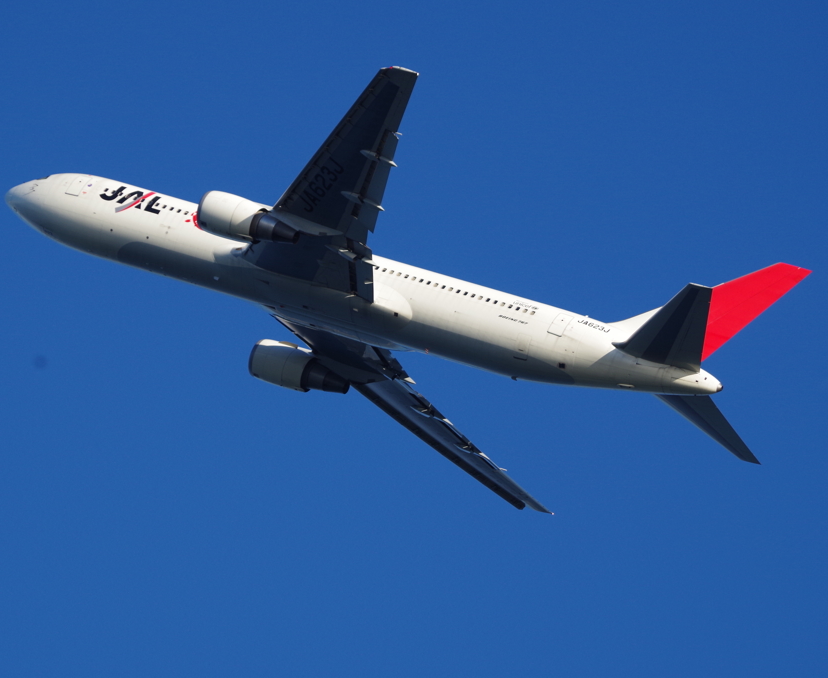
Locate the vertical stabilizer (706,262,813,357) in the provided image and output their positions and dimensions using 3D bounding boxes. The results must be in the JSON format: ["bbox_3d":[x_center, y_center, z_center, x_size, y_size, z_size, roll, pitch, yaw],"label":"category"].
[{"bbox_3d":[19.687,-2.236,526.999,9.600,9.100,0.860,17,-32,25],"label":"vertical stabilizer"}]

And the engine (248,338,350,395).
[{"bbox_3d":[-7.487,2.167,540.779,6.800,3.000,2.900,17,-32,25],"label":"engine"}]

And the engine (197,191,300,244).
[{"bbox_3d":[-10.604,-7.534,528.443,6.800,3.000,2.900,17,-32,25],"label":"engine"}]

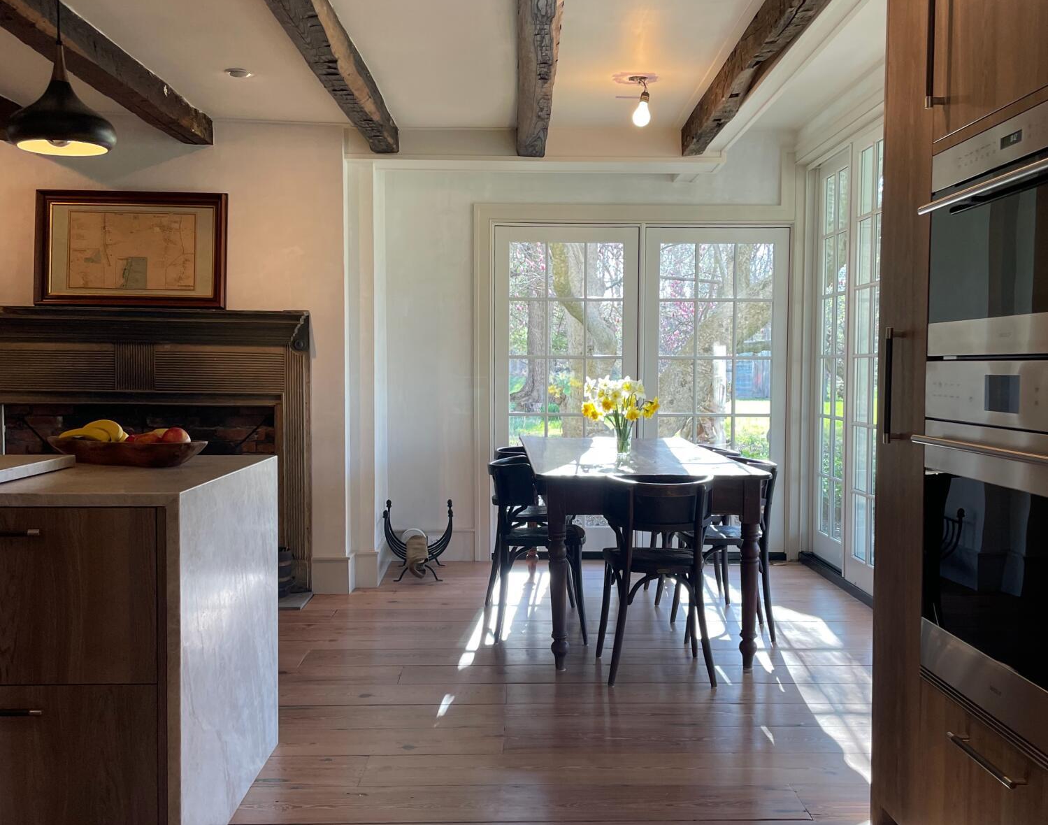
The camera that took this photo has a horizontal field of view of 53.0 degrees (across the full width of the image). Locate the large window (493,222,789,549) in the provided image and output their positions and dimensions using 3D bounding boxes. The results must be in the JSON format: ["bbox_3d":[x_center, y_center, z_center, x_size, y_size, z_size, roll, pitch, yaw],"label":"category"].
[{"bbox_3d":[0.717,-0.154,6.445,1.802,2.022,0.100,0,2,-1],"label":"large window"}]

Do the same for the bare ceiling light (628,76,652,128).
[{"bbox_3d":[0.521,-1.384,4.694,0.097,0.214,0.095,0,2,-1],"label":"bare ceiling light"}]

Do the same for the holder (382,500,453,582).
[{"bbox_3d":[-0.608,0.727,6.073,0.388,0.408,0.458,0,2,-3],"label":"holder"}]

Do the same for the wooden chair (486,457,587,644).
[{"bbox_3d":[0.048,0.603,4.722,0.458,0.777,0.438,0,2,-2],"label":"wooden chair"}]

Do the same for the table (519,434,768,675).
[{"bbox_3d":[0.473,0.588,5.058,0.916,0.782,2.131,0,2,-1],"label":"table"}]

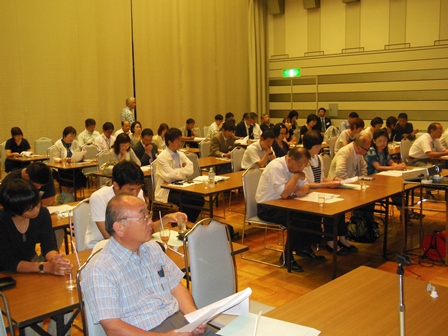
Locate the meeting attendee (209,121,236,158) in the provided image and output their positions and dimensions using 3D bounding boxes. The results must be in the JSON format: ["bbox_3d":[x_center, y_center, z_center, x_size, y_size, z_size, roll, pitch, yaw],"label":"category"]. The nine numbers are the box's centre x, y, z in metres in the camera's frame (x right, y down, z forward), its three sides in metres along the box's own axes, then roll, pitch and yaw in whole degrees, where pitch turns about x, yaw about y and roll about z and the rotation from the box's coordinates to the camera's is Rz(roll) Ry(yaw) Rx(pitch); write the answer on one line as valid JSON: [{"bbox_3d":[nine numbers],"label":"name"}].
[{"bbox_3d":[0.065,-0.146,8.638,0.780,1.240,0.500,6,11,43],"label":"meeting attendee"}]

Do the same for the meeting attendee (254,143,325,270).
[{"bbox_3d":[0.637,0.374,5.197,0.722,1.190,0.536,7,11,44],"label":"meeting attendee"}]

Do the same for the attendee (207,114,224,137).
[{"bbox_3d":[-0.108,-0.708,12.760,0.780,1.230,0.500,6,11,43],"label":"attendee"}]

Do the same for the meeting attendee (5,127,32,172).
[{"bbox_3d":[-3.796,-0.180,9.461,0.750,1.200,0.500,7,11,44],"label":"meeting attendee"}]

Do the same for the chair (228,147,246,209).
[{"bbox_3d":[0.400,0.165,7.600,0.566,0.941,0.468,7,11,44],"label":"chair"}]

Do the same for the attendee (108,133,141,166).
[{"bbox_3d":[-1.417,0.095,7.270,0.500,1.190,0.720,-8,10,-39],"label":"attendee"}]

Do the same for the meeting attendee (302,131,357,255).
[{"bbox_3d":[1.127,0.245,5.602,0.741,1.311,0.487,7,11,44],"label":"meeting attendee"}]

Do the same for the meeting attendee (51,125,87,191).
[{"bbox_3d":[-2.578,-0.076,8.423,0.800,1.230,0.520,7,11,44],"label":"meeting attendee"}]

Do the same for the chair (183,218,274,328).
[{"bbox_3d":[0.086,0.782,2.801,0.540,0.940,0.440,7,11,44],"label":"chair"}]

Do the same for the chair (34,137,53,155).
[{"bbox_3d":[-3.456,-0.141,10.103,0.540,0.940,0.440,7,11,44],"label":"chair"}]

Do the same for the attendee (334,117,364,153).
[{"bbox_3d":[2.224,-0.185,8.600,0.760,1.240,0.500,7,11,44],"label":"attendee"}]

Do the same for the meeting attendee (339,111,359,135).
[{"bbox_3d":[2.980,-0.649,11.721,0.731,1.287,0.487,7,11,44],"label":"meeting attendee"}]

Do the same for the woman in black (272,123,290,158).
[{"bbox_3d":[0.951,-0.031,7.593,0.480,1.260,0.720,-8,10,-39],"label":"woman in black"}]

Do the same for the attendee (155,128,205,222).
[{"bbox_3d":[-0.516,0.172,6.296,0.819,1.331,0.526,7,11,44],"label":"attendee"}]

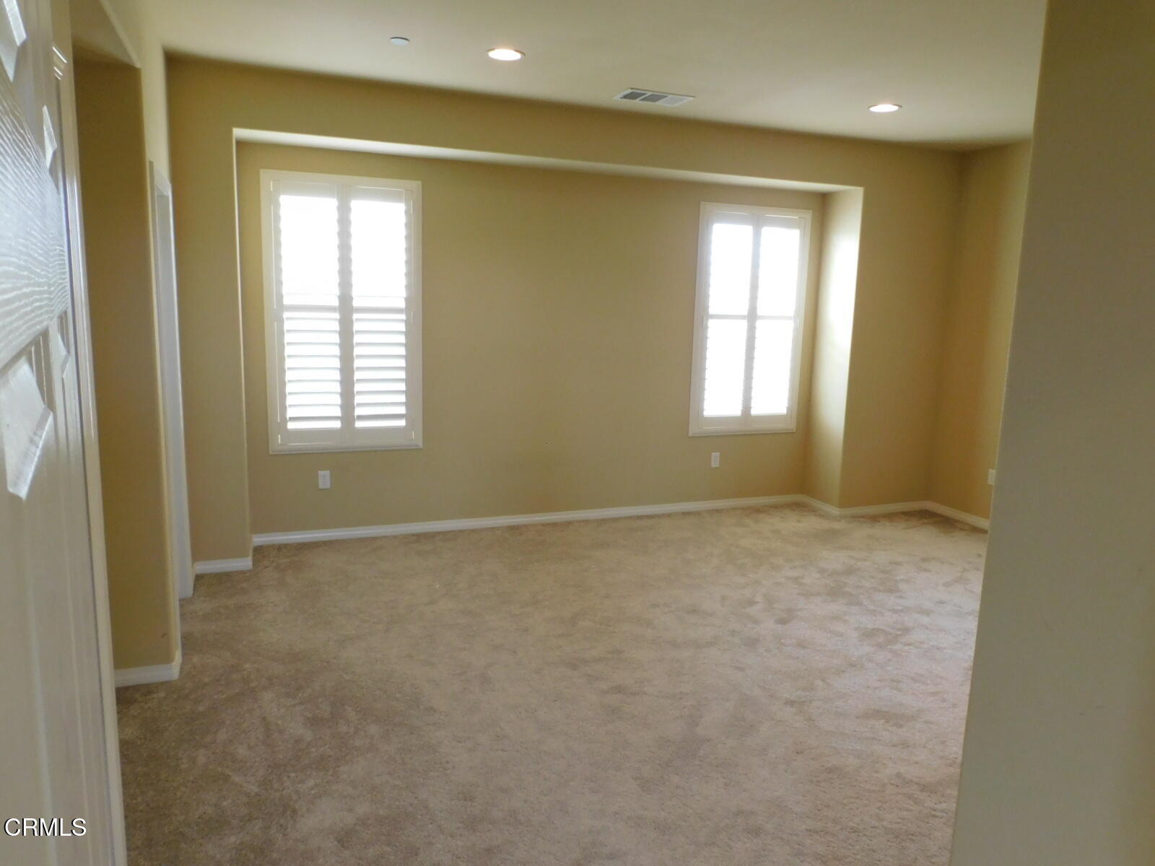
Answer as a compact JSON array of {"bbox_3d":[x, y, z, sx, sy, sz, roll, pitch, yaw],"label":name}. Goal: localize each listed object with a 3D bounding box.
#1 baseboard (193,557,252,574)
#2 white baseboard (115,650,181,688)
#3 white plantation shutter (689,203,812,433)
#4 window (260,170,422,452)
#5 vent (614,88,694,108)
[{"bbox_3d":[-2.000,0.753,4.544,0.298,0.067,0.020,-2,10,-21],"label":"baseboard"},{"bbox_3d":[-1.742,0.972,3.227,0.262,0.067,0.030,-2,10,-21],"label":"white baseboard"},{"bbox_3d":[1.314,-0.833,6.077,0.959,1.713,0.080,-2,10,-21],"label":"white plantation shutter"},{"bbox_3d":[-1.445,-0.729,5.011,0.942,1.704,0.080,-2,10,-21],"label":"window"},{"bbox_3d":[0.442,-1.946,4.667,0.411,0.020,0.265,-2,10,-21],"label":"vent"}]

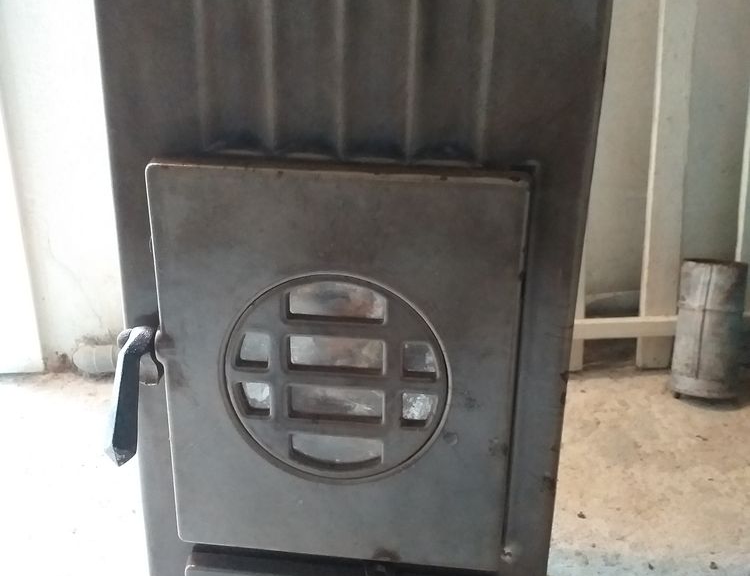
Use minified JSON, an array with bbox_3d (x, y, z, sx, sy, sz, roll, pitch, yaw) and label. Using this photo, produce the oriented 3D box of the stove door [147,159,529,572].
[{"bbox_3d":[-0.038,0.086,0.776,0.347,0.413,0.029,3,19,7],"label":"stove door"}]

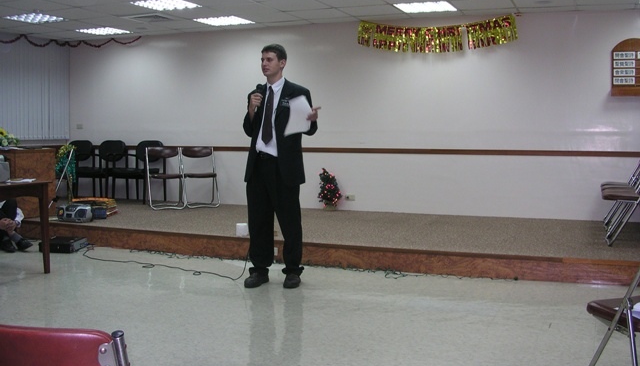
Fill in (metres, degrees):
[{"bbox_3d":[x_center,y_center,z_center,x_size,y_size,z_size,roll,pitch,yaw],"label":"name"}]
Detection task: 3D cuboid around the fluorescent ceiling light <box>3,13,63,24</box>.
[{"bbox_3d":[-3.139,-1.830,7.553,0.580,0.060,0.580,2,5,22],"label":"fluorescent ceiling light"}]

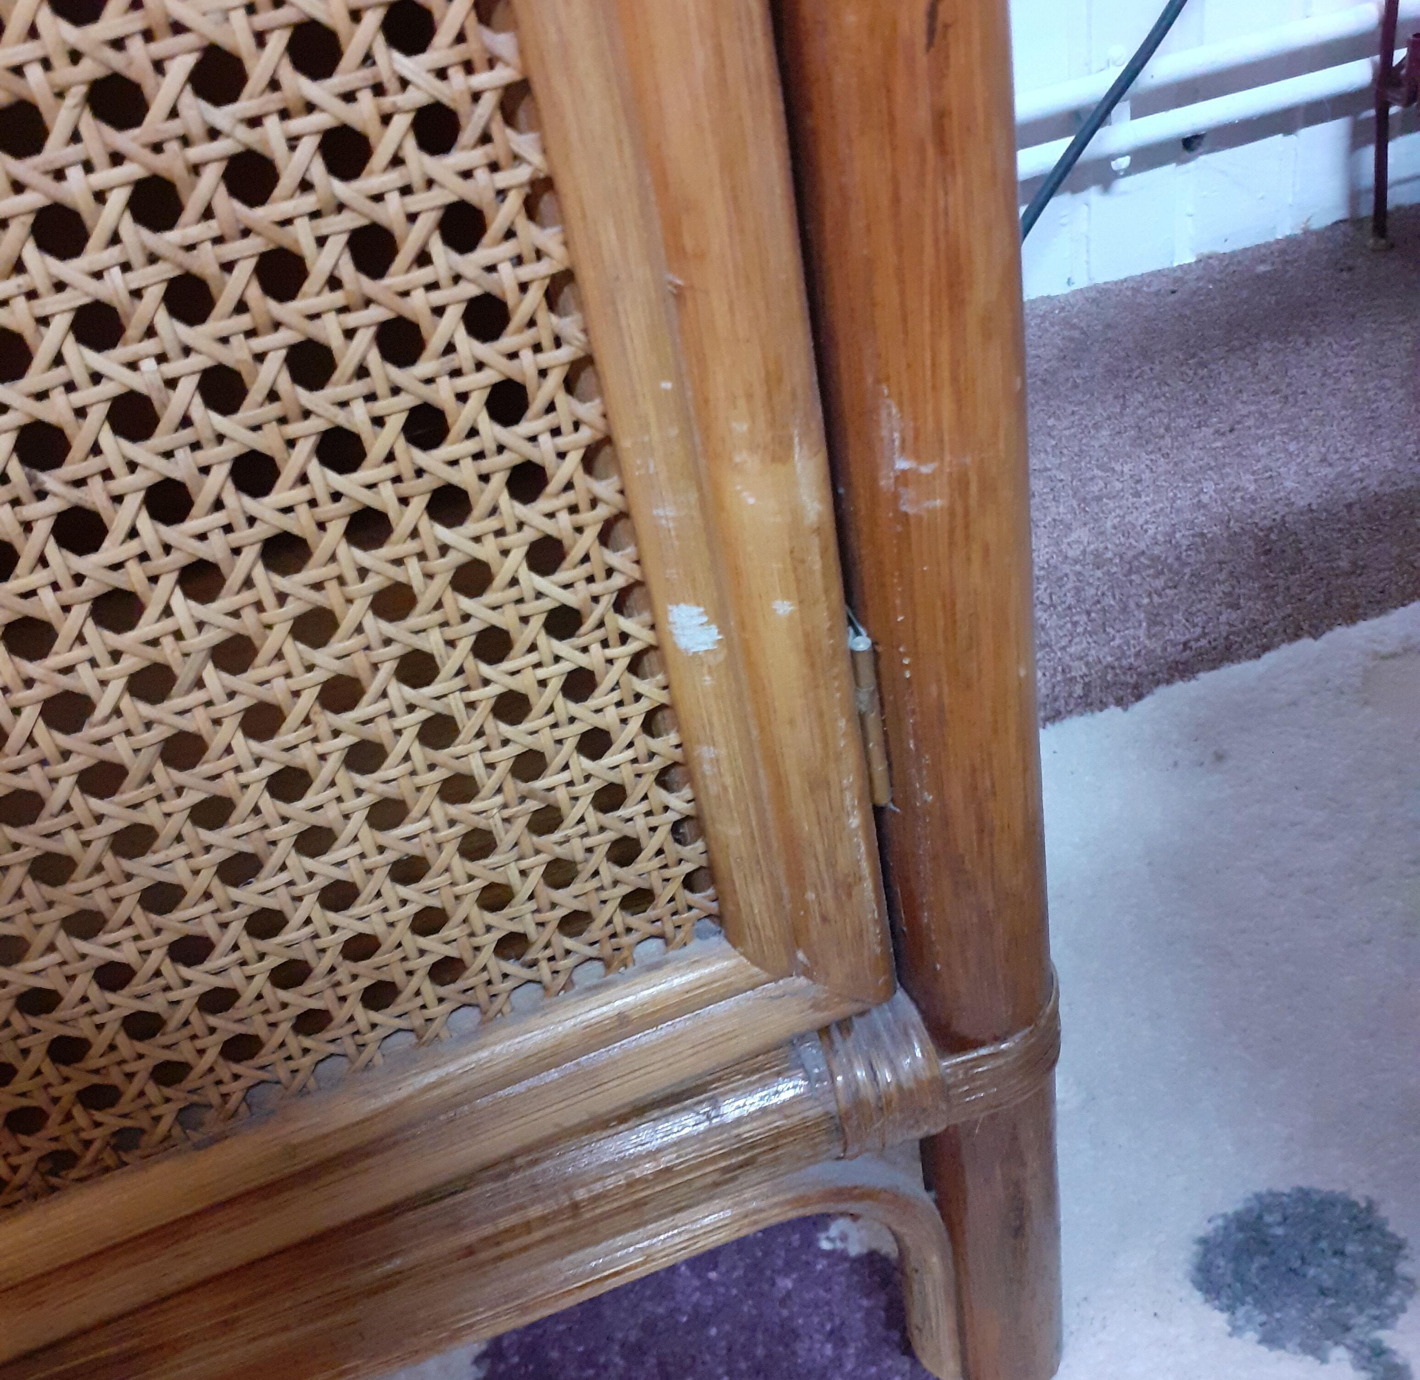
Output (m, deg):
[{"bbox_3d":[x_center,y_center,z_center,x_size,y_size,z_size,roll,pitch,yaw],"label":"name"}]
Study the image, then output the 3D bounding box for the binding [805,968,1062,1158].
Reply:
[{"bbox_3d":[0.049,0.079,0.328,0.060,0.031,0.033,-20,37,-13],"label":"binding"}]

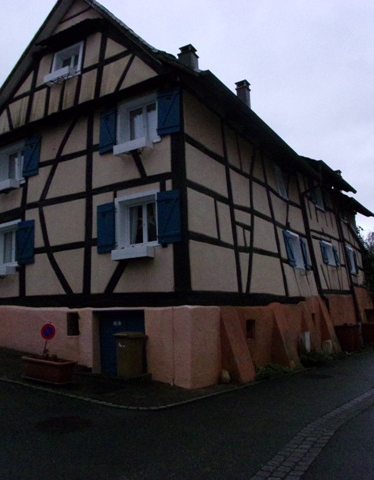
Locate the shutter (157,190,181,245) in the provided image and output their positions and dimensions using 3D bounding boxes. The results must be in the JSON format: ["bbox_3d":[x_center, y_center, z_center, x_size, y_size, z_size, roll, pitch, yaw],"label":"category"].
[{"bbox_3d":[-0.383,-0.509,10.220,0.620,1.190,0.050,-8,-11,35],"label":"shutter"}]

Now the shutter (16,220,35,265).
[{"bbox_3d":[-4.514,0.079,13.000,0.680,1.200,0.050,-8,-11,35],"label":"shutter"}]

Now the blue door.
[{"bbox_3d":[-1.451,2.442,10.904,1.500,1.500,0.080,-8,-11,35],"label":"blue door"}]

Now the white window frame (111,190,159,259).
[{"bbox_3d":[-1.220,-0.372,10.742,1.350,1.450,0.300,-8,-11,35],"label":"white window frame"}]

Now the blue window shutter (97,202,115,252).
[{"bbox_3d":[-1.965,-0.275,11.351,0.600,1.200,0.050,-8,-11,35],"label":"blue window shutter"}]

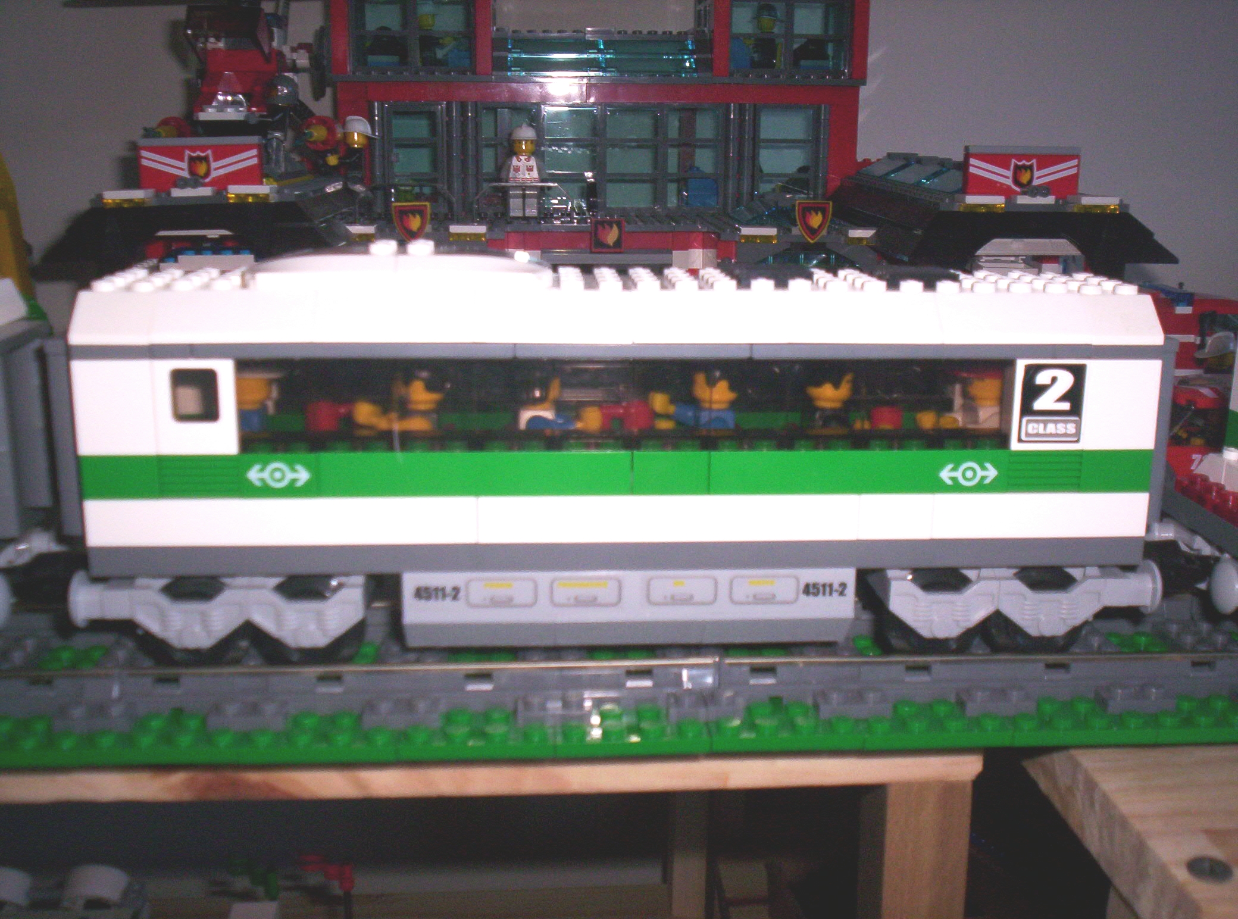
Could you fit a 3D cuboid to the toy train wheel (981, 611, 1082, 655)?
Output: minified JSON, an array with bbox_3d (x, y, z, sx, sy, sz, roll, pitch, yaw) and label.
[{"bbox_3d":[0.093,0.033,0.294,0.022,0.021,0.007,0,13,-4],"label":"toy train wheel"}]

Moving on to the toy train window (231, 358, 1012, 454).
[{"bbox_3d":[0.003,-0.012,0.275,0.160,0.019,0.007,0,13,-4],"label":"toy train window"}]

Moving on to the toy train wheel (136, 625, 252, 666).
[{"bbox_3d":[-0.090,0.034,0.280,0.022,0.021,0.007,0,13,-4],"label":"toy train wheel"}]

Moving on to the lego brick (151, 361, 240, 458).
[{"bbox_3d":[-0.085,-0.011,0.269,0.016,0.019,0.008,0,13,-4],"label":"lego brick"}]

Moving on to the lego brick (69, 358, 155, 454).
[{"bbox_3d":[-0.101,-0.011,0.267,0.016,0.019,0.008,0,13,-4],"label":"lego brick"}]

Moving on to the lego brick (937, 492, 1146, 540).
[{"bbox_3d":[0.090,0.011,0.286,0.048,0.010,0.008,0,12,-4],"label":"lego brick"}]

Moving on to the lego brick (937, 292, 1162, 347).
[{"bbox_3d":[0.090,-0.030,0.283,0.048,0.010,0.018,0,13,-4],"label":"lego brick"}]

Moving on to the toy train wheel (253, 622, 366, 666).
[{"bbox_3d":[-0.066,0.034,0.282,0.022,0.021,0.007,0,13,-4],"label":"toy train wheel"}]

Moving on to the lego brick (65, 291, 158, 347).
[{"bbox_3d":[-0.101,-0.030,0.267,0.016,0.010,0.016,0,12,-4],"label":"lego brick"}]

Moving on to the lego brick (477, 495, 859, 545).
[{"bbox_3d":[0.010,0.011,0.280,0.080,0.010,0.008,0,12,-4],"label":"lego brick"}]

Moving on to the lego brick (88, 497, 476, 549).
[{"bbox_3d":[-0.069,0.012,0.274,0.080,0.010,0.008,0,12,-4],"label":"lego brick"}]

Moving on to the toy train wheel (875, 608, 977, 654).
[{"bbox_3d":[0.069,0.034,0.292,0.021,0.021,0.006,0,12,-4],"label":"toy train wheel"}]

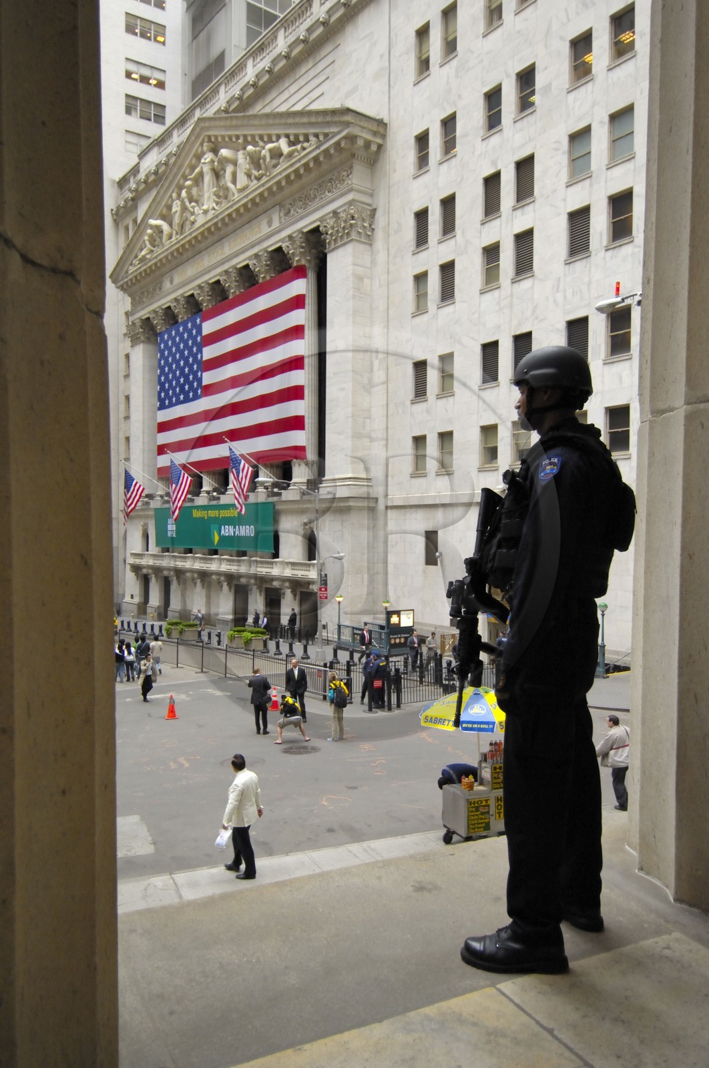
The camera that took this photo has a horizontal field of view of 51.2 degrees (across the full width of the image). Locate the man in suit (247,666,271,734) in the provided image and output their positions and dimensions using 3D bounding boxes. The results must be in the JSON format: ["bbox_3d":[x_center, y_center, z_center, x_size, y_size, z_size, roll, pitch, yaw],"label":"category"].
[{"bbox_3d":[-2.580,4.520,19.900,0.620,1.790,0.480,0,0,-7],"label":"man in suit"}]

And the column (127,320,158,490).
[{"bbox_3d":[-18.535,-11.246,65.900,2.300,15.500,2.800,0,0,-39],"label":"column"}]

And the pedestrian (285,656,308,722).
[{"bbox_3d":[-1.660,4.480,21.200,0.600,1.830,0.380,0,0,9],"label":"pedestrian"}]

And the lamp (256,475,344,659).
[{"bbox_3d":[-2.330,1.650,33.600,4.700,8.500,0.450,0,0,-38],"label":"lamp"}]

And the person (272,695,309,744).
[{"bbox_3d":[-1.635,4.780,19.100,0.930,1.250,0.680,0,0,-21],"label":"person"}]

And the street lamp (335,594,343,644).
[{"bbox_3d":[-0.820,4.550,39.200,0.420,2.750,0.420,0,0,0],"label":"street lamp"}]

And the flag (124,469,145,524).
[{"bbox_3d":[-17.039,-2.969,57.300,1.700,4.250,0.500,0,0,-39],"label":"flag"}]

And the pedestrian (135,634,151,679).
[{"bbox_3d":[-8.566,4.984,30.000,0.560,1.790,0.420,0,0,-20],"label":"pedestrian"}]

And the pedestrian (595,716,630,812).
[{"bbox_3d":[4.649,4.097,13.250,0.520,1.720,0.520,0,0,34],"label":"pedestrian"}]

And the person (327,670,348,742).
[{"bbox_3d":[-0.429,4.316,18.600,0.500,1.760,0.500,0,0,-31],"label":"person"}]

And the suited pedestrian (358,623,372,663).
[{"bbox_3d":[0.510,5.040,33.300,0.550,1.760,0.650,0,0,-34],"label":"suited pedestrian"}]

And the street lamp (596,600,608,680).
[{"bbox_3d":[9.440,4.034,28.200,0.450,2.900,0.450,0,0,-39],"label":"street lamp"}]

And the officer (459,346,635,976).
[{"bbox_3d":[0.600,0.345,2.300,0.580,1.870,0.600,1,0,13],"label":"officer"}]

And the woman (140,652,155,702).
[{"bbox_3d":[-7.194,5.008,25.700,0.560,1.670,0.480,0,0,-25],"label":"woman"}]

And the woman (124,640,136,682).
[{"bbox_3d":[-9.060,5.153,29.900,0.480,1.600,0.380,0,0,-20],"label":"woman"}]

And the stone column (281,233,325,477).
[{"bbox_3d":[-3.260,-11.300,47.200,2.050,16.200,2.050,0,0,-38],"label":"stone column"}]

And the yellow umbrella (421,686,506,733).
[{"bbox_3d":[2.100,2.870,12.500,2.000,0.600,2.000,0,0,-18],"label":"yellow umbrella"}]

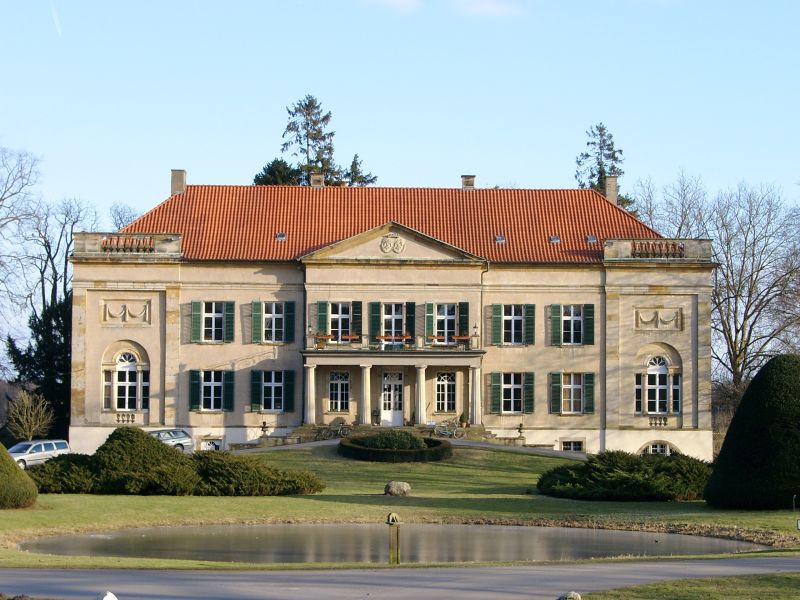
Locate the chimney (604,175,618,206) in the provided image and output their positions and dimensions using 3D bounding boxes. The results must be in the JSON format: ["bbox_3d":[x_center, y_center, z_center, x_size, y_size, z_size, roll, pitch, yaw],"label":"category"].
[{"bbox_3d":[13.025,-6.725,116.545,0.740,1.835,0.750,0,-3,-1],"label":"chimney"}]

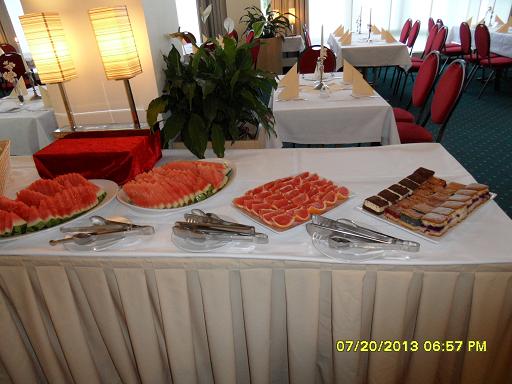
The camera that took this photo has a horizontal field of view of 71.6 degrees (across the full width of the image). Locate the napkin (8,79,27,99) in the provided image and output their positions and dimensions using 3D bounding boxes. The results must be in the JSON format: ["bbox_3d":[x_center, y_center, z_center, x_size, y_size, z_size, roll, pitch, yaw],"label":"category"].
[{"bbox_3d":[-2.022,-0.912,3.068,0.150,0.165,0.120,-1,30,5],"label":"napkin"}]

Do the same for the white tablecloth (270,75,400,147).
[{"bbox_3d":[0.597,-0.527,3.122,0.840,0.750,1.200,-1,29,7],"label":"white tablecloth"}]

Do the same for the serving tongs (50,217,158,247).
[{"bbox_3d":[-0.515,0.127,1.196,0.310,0.045,0.120,-1,30,5],"label":"serving tongs"}]

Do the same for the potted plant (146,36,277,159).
[{"bbox_3d":[-0.205,-0.545,1.847,0.620,0.520,0.600,-1,29,7],"label":"potted plant"}]

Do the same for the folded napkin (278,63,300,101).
[{"bbox_3d":[0.237,-0.765,2.502,0.160,0.220,0.150,-1,30,5],"label":"folded napkin"}]

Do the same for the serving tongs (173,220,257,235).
[{"bbox_3d":[-0.137,0.119,1.159,0.276,0.040,0.050,3,30,11],"label":"serving tongs"}]

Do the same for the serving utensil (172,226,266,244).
[{"bbox_3d":[-0.107,0.130,1.057,0.300,0.035,0.060,3,30,13],"label":"serving utensil"}]

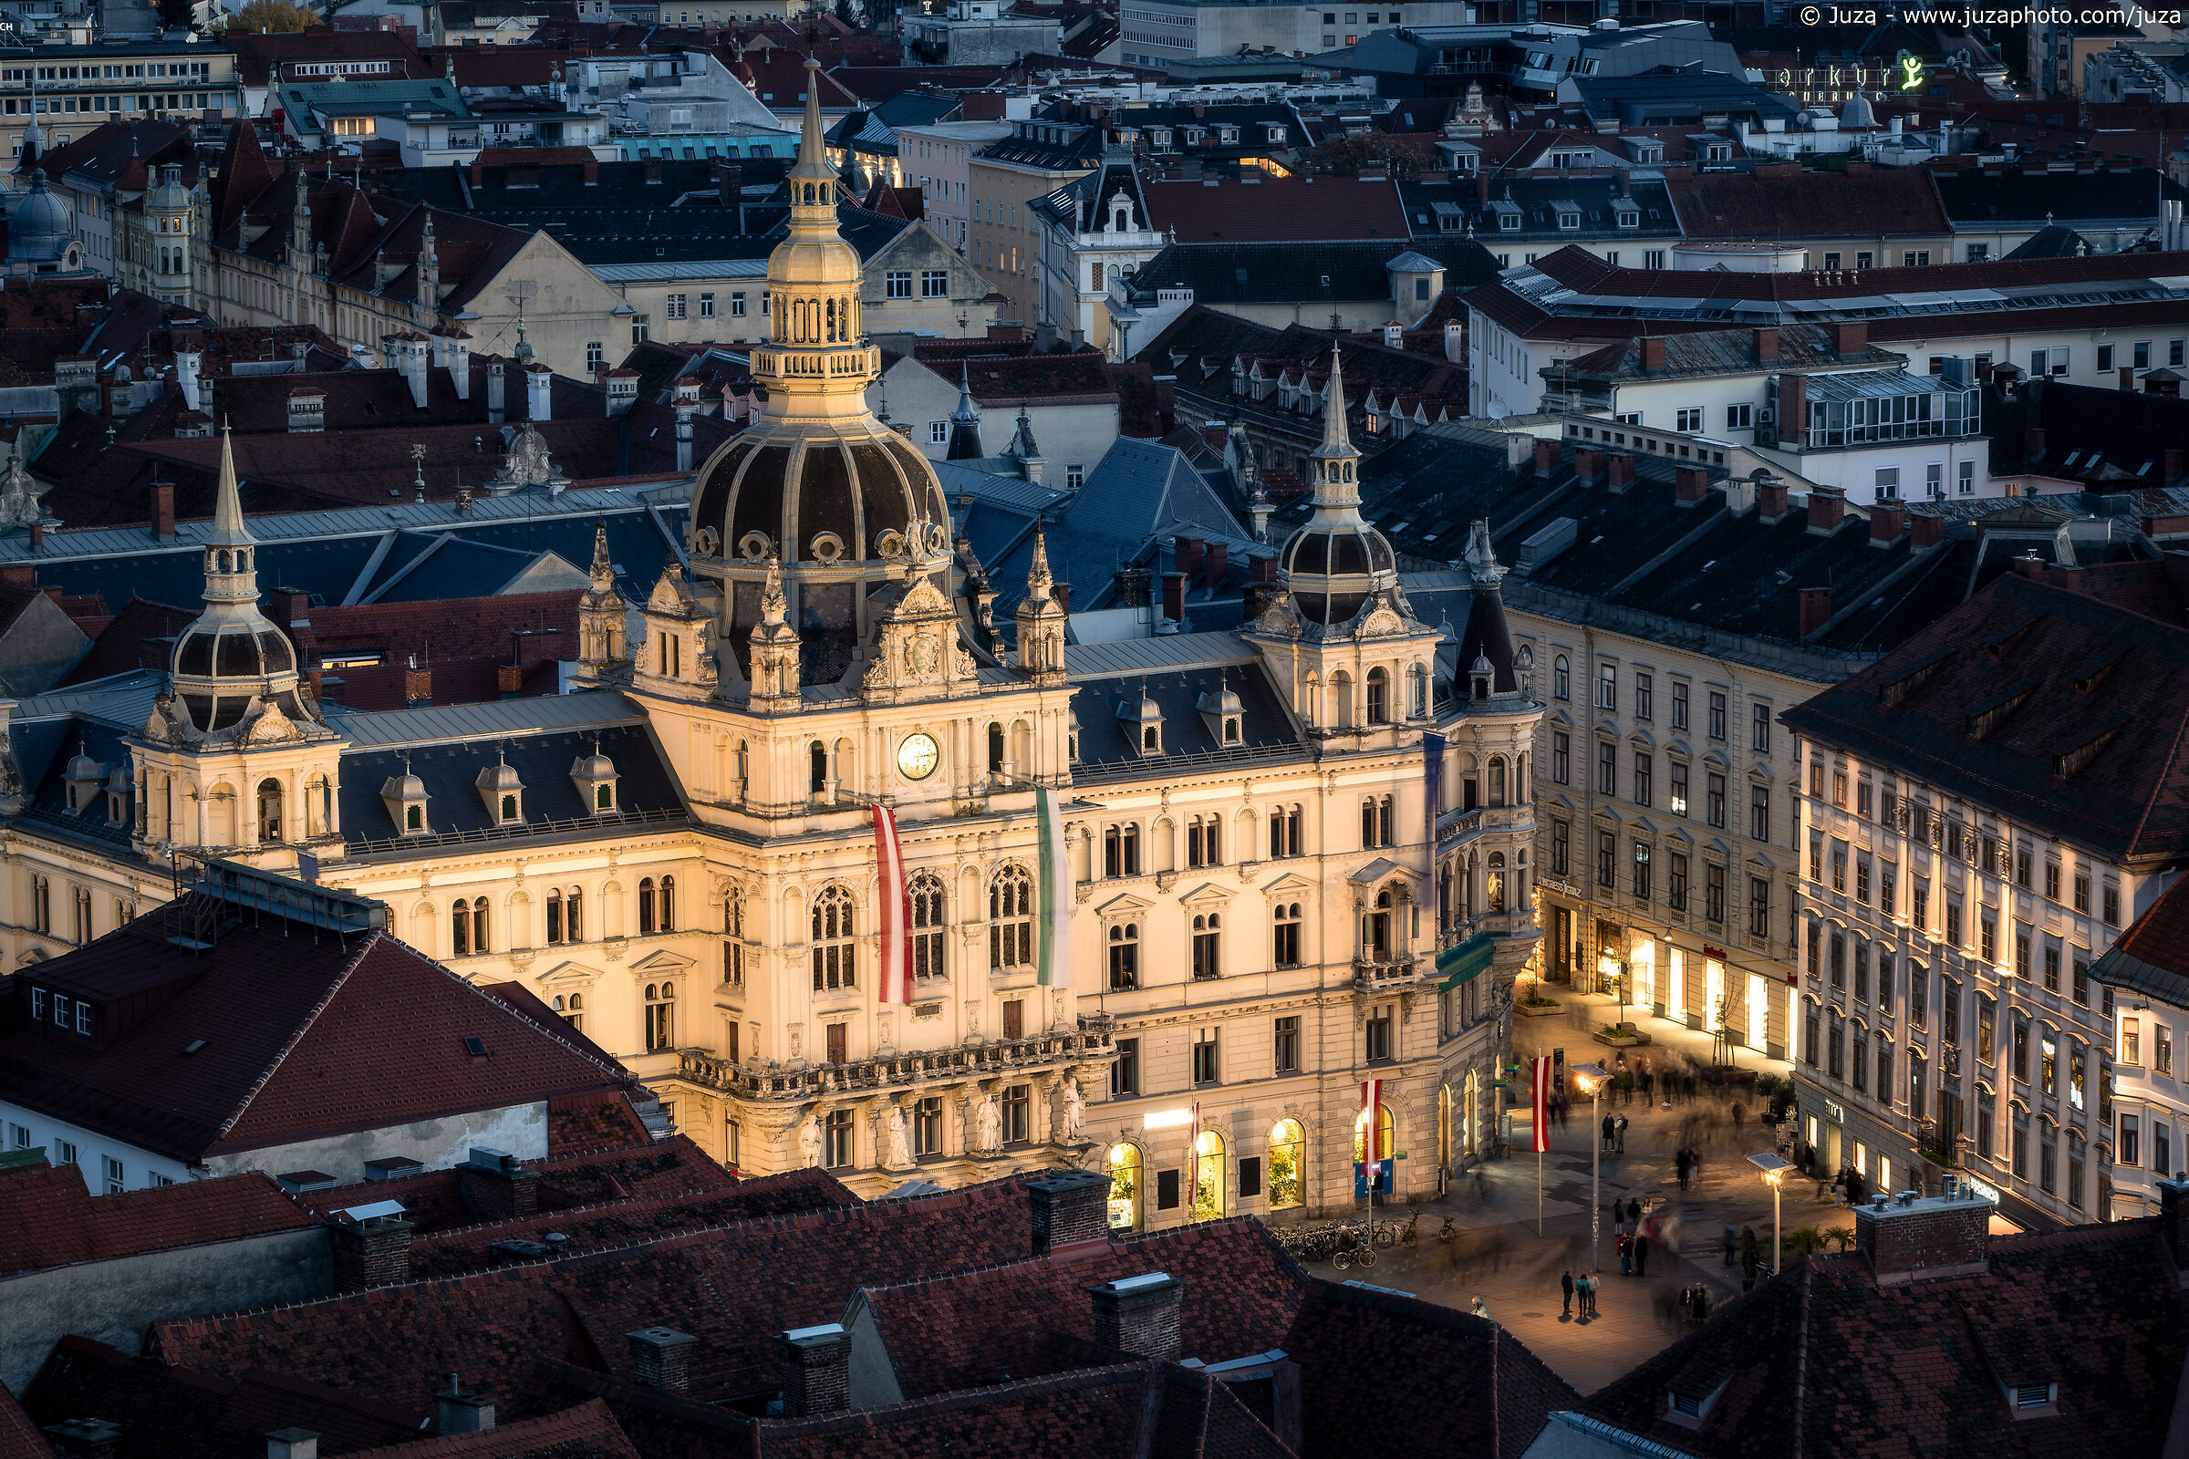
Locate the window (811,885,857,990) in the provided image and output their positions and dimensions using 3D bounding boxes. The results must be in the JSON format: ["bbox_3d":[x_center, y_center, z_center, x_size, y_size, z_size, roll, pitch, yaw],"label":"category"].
[{"bbox_3d":[-10.744,8.607,263.741,2.132,4.488,0.357,-6,10,-34],"label":"window"}]

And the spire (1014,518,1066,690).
[{"bbox_3d":[-2.051,-5.144,256.015,1.500,6.700,1.500,-6,10,-34],"label":"spire"}]

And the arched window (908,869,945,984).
[{"bbox_3d":[-6.747,7.824,253.511,2.050,4.300,0.350,-6,10,-34],"label":"arched window"}]

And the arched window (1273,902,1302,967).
[{"bbox_3d":[8.194,8.663,269.955,1.420,2.820,0.300,-6,10,-34],"label":"arched window"}]

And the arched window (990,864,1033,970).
[{"bbox_3d":[-3.502,7.909,268.602,2.132,4.488,0.357,-6,10,-34],"label":"arched window"}]

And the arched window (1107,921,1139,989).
[{"bbox_3d":[1.248,9.727,273.937,1.500,2.750,0.350,-6,10,-34],"label":"arched window"}]

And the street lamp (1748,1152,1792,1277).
[{"bbox_3d":[27.372,21.477,257.612,1.836,8.772,1.836,-6,10,-34],"label":"street lamp"}]

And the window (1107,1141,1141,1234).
[{"bbox_3d":[1.396,19.182,266.760,1.880,3.920,0.300,-6,10,-34],"label":"window"}]

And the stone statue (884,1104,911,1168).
[{"bbox_3d":[-8.053,16.637,261.399,0.950,2.500,0.750,-6,10,-34],"label":"stone statue"}]

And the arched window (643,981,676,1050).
[{"bbox_3d":[-18.121,11.963,266.489,1.510,2.970,0.306,-6,10,-34],"label":"arched window"}]

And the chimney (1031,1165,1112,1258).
[{"bbox_3d":[-0.590,11.938,156.650,1.850,1.700,1.030,-6,10,-34],"label":"chimney"}]

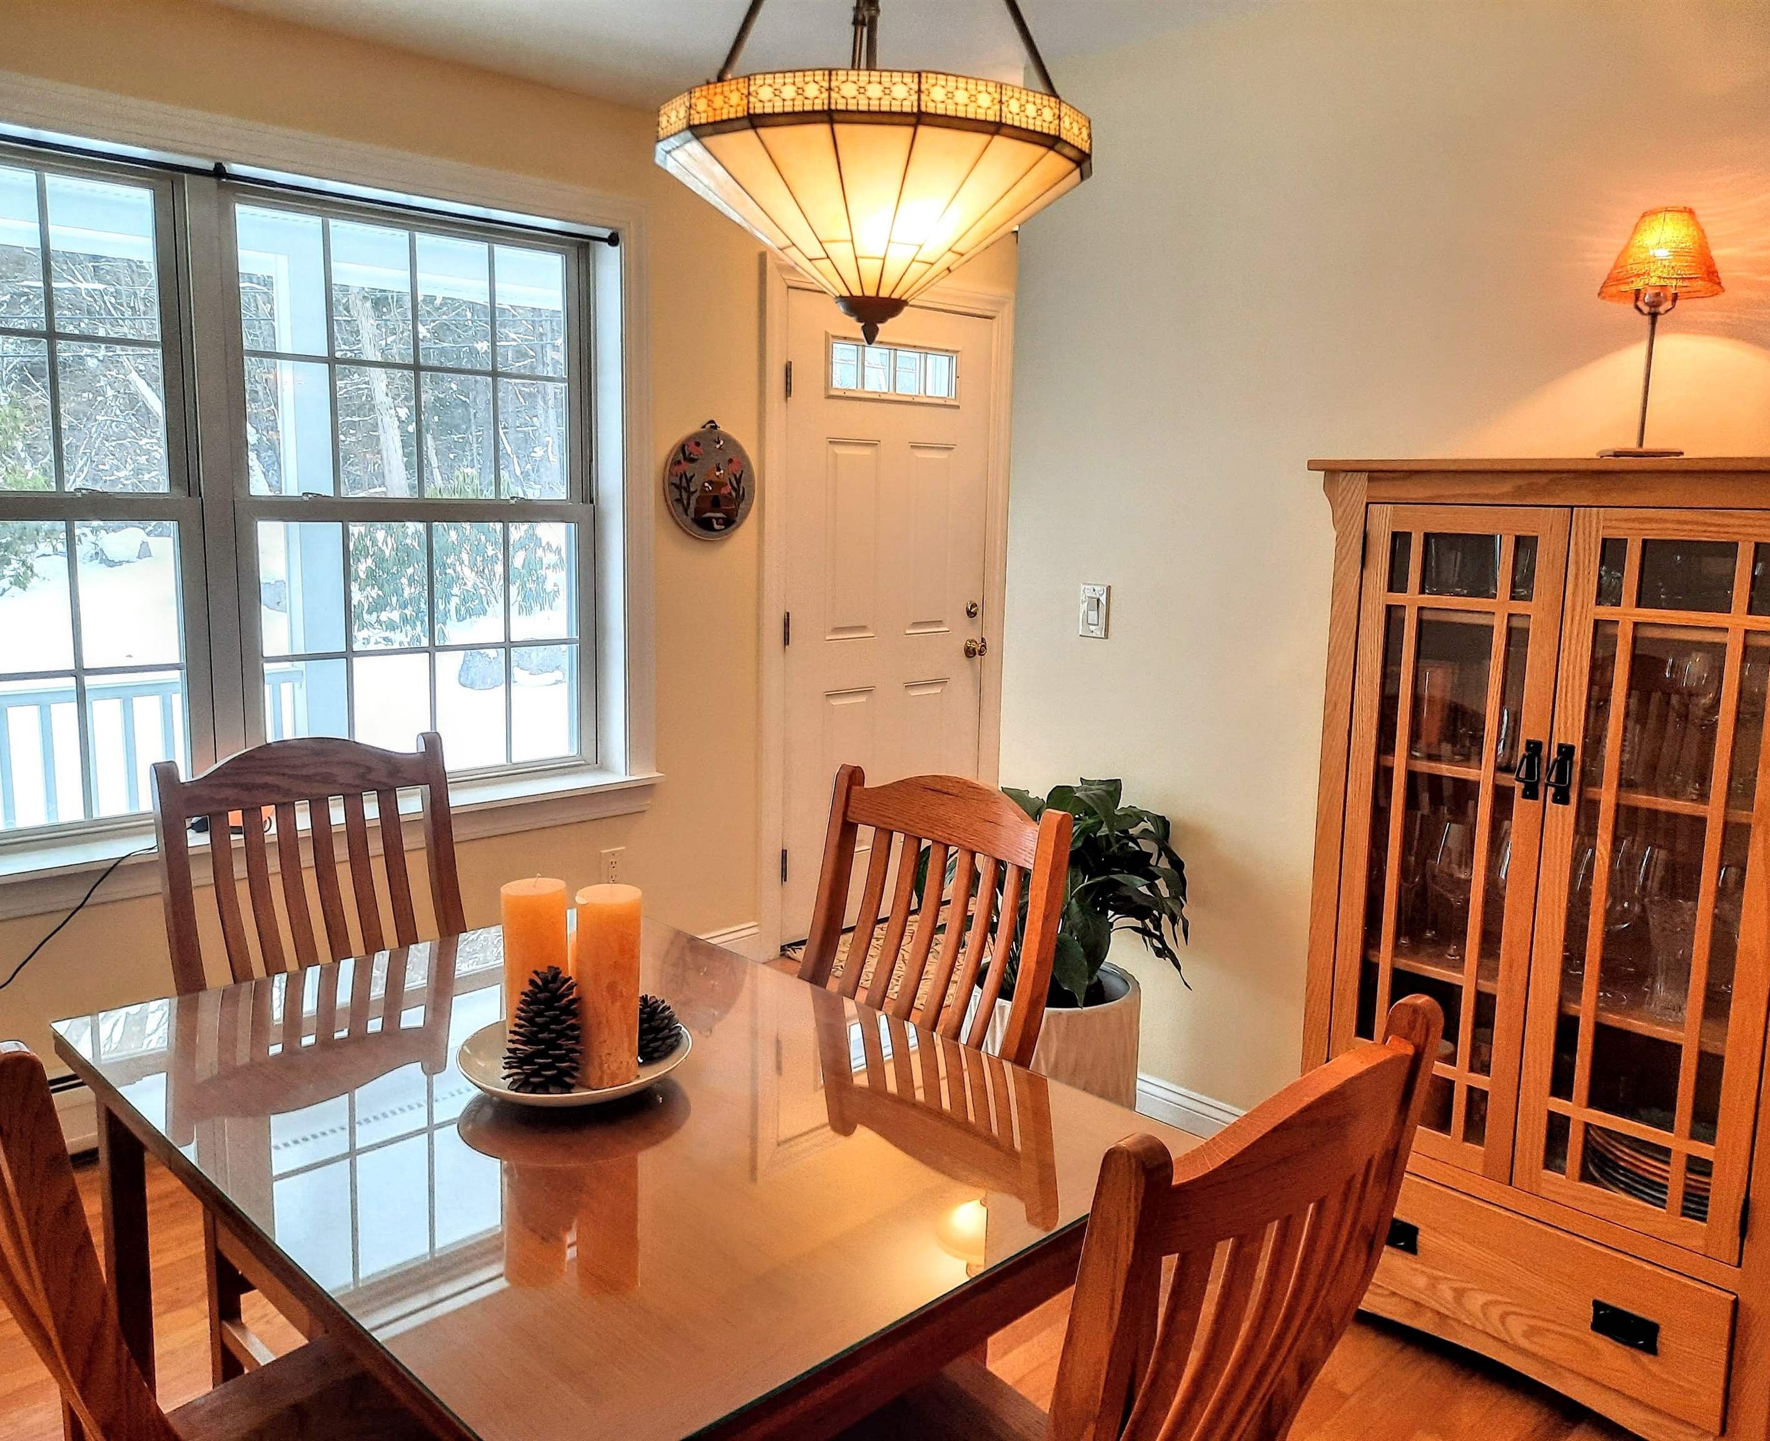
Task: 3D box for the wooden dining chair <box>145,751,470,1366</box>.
[{"bbox_3d":[-0.727,0.583,2.047,0.480,1.050,0.600,-7,12,-44],"label":"wooden dining chair"}]

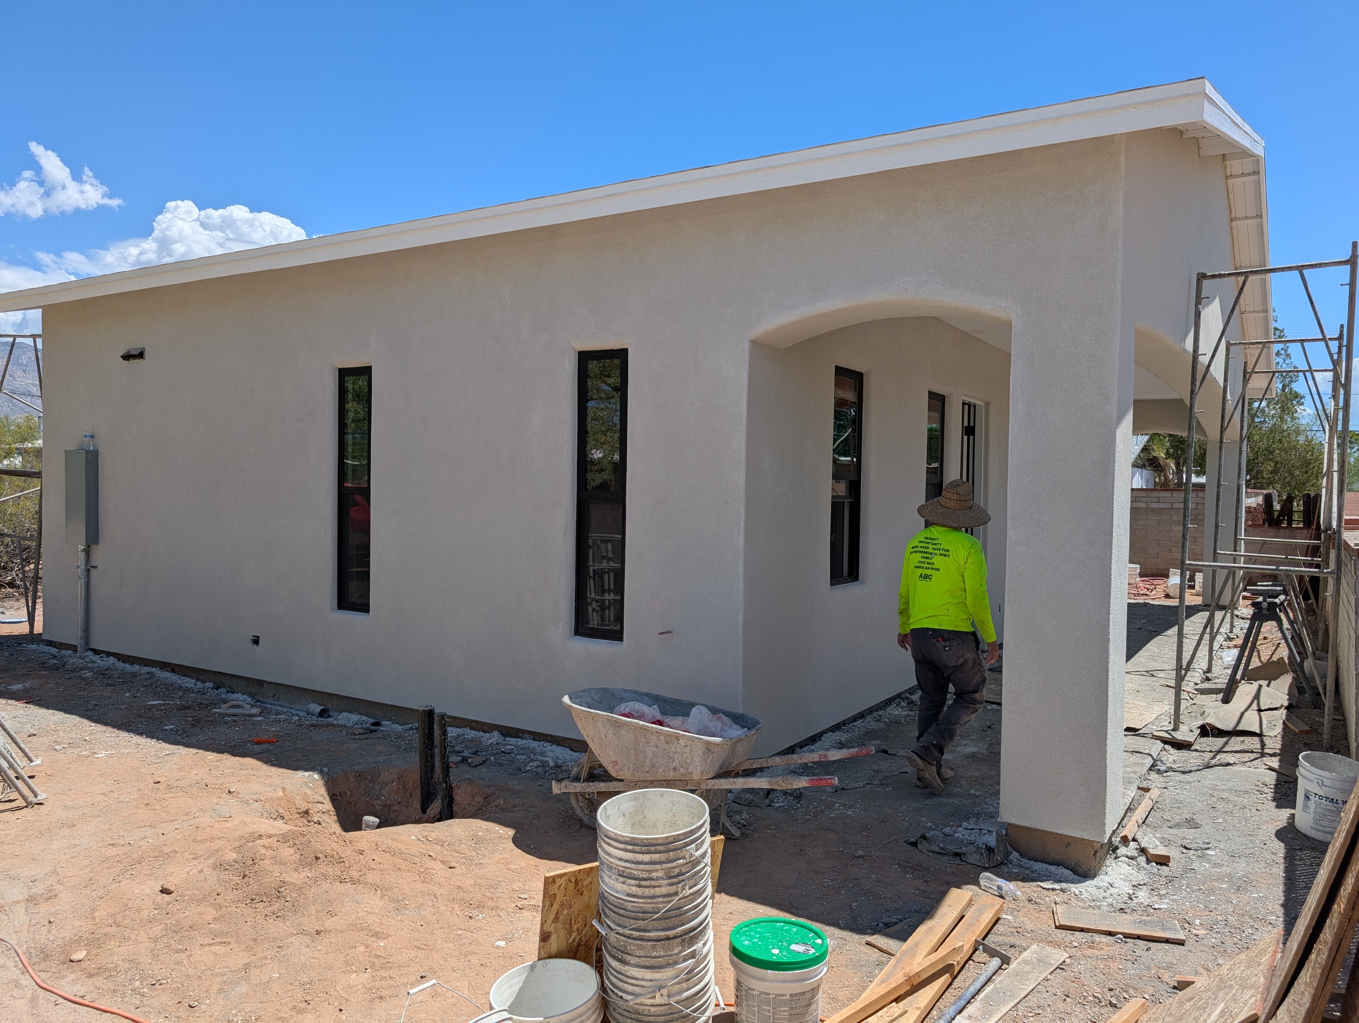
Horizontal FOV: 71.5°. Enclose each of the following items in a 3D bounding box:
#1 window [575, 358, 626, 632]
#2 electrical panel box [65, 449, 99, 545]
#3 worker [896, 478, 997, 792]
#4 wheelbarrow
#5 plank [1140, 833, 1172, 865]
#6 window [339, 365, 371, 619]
[{"bbox_3d":[-0.485,-0.104,5.950,0.390,1.818,0.100,1,1,32],"label":"window"},{"bbox_3d":[-5.829,-0.136,9.204,0.395,0.915,0.125,1,1,32],"label":"electrical panel box"},{"bbox_3d":[1.564,0.693,5.550,0.560,1.782,0.500,1,1,31],"label":"worker"},{"bbox_3d":[0.100,1.265,4.590,1.530,0.710,0.680,1,1,24],"label":"wheelbarrow"},{"bbox_3d":[2.312,1.649,4.610,0.088,0.038,0.270,1,1,12],"label":"plank"},{"bbox_3d":[-2.465,-0.166,7.209,0.390,1.859,0.100,1,1,32],"label":"window"}]

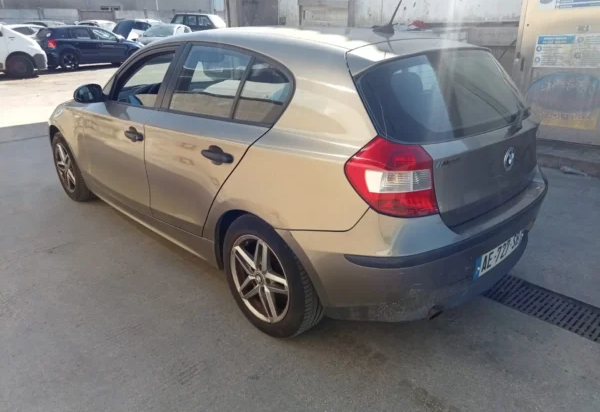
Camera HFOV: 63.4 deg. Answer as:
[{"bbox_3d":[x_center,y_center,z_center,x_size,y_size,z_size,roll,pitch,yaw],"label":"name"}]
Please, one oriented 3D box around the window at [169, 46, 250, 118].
[{"bbox_3d":[-0.474,-0.653,2.524,0.630,0.380,0.060,21,6,43],"label":"window"}]

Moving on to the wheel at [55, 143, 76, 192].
[{"bbox_3d":[-1.974,-0.348,4.237,0.170,0.445,0.445,-17,27,-40],"label":"wheel"}]

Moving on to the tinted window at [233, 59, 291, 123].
[{"bbox_3d":[-0.157,-0.492,2.132,0.320,0.274,0.050,20,6,43],"label":"tinted window"}]

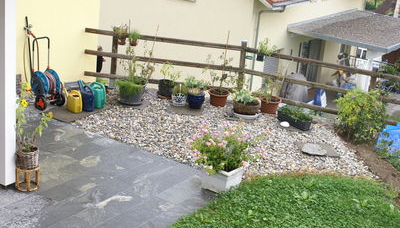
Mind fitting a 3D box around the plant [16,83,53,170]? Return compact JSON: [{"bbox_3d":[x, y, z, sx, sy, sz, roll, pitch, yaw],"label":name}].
[{"bbox_3d":[-1.685,0.121,6.729,0.370,0.875,0.320,6,19,0],"label":"plant"}]

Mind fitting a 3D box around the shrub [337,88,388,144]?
[{"bbox_3d":[2.229,0.013,9.192,0.680,0.700,0.620,6,19,0],"label":"shrub"}]

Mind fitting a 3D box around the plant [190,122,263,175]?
[{"bbox_3d":[0.296,0.365,7.337,0.750,0.500,0.670,17,22,30],"label":"plant"}]

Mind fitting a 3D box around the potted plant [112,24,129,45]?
[{"bbox_3d":[-1.200,-1.194,10.040,0.240,0.330,0.210,6,19,0],"label":"potted plant"}]

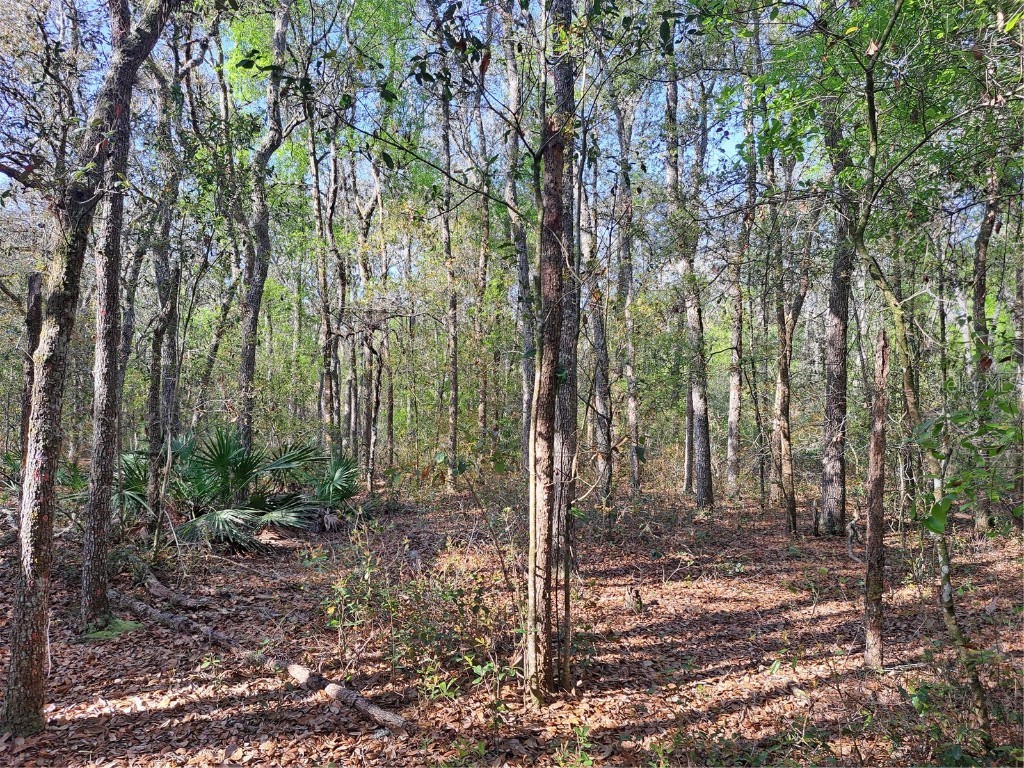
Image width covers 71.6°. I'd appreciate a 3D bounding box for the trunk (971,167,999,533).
[{"bbox_3d":[5.989,-0.437,9.000,0.340,4.640,0.280,-1,-3,34],"label":"trunk"}]

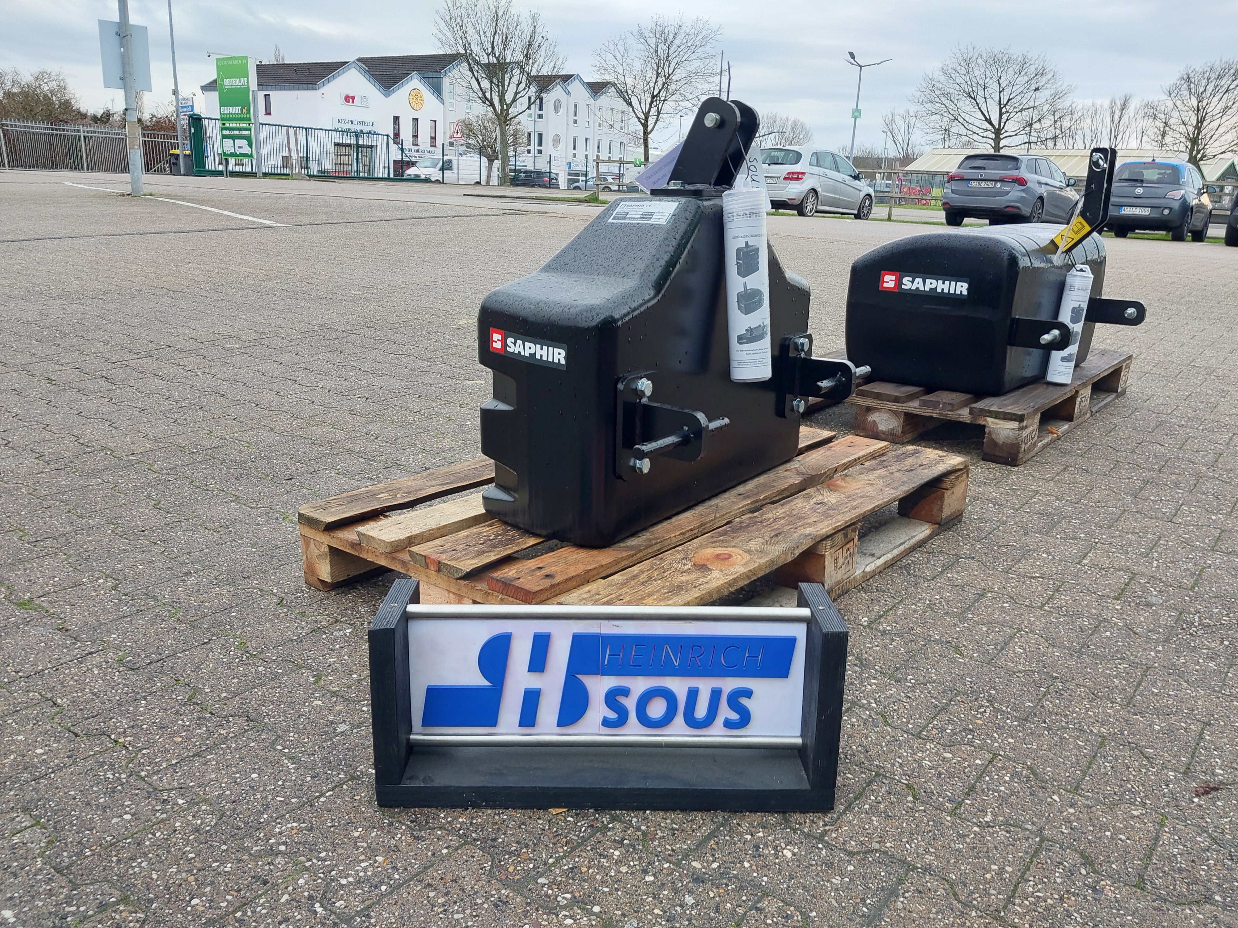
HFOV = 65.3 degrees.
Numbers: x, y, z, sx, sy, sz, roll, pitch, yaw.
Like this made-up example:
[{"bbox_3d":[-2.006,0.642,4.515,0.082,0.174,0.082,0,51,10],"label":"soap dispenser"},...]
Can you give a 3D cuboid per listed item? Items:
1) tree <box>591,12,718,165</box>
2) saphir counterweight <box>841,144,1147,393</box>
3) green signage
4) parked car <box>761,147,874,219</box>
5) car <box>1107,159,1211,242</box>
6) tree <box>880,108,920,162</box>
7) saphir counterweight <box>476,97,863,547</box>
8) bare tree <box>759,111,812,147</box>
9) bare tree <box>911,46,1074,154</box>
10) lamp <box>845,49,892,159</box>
[{"bbox_3d":[1.529,-15.931,43.000,5.800,7.590,5.800,2,15,0],"label":"tree"},{"bbox_3d":[1.196,-0.614,2.979,0.660,0.675,0.950,13,20,40],"label":"saphir counterweight"},{"bbox_3d":[-13.469,-12.509,34.000,1.500,3.373,0.400,10,16,26],"label":"green signage"},{"bbox_3d":[4.961,-7.133,24.654,1.777,1.604,4.270,15,19,39],"label":"parked car"},{"bbox_3d":[11.071,-5.404,19.938,1.720,1.484,3.698,13,18,36],"label":"car"},{"bbox_3d":[32.116,-36.040,110.000,4.800,8.396,4.800,2,15,0],"label":"tree"},{"bbox_3d":[0.149,-0.310,1.840,0.395,0.735,0.920,10,18,32],"label":"saphir counterweight"},{"bbox_3d":[20.012,-39.262,120.000,8.000,8.588,8.000,2,15,0],"label":"bare tree"},{"bbox_3d":[16.301,-14.587,42.000,6.900,6.778,6.900,2,15,0],"label":"bare tree"},{"bbox_3d":[10.370,-14.598,42.000,2.000,6.219,1.800,2,15,0],"label":"lamp"}]

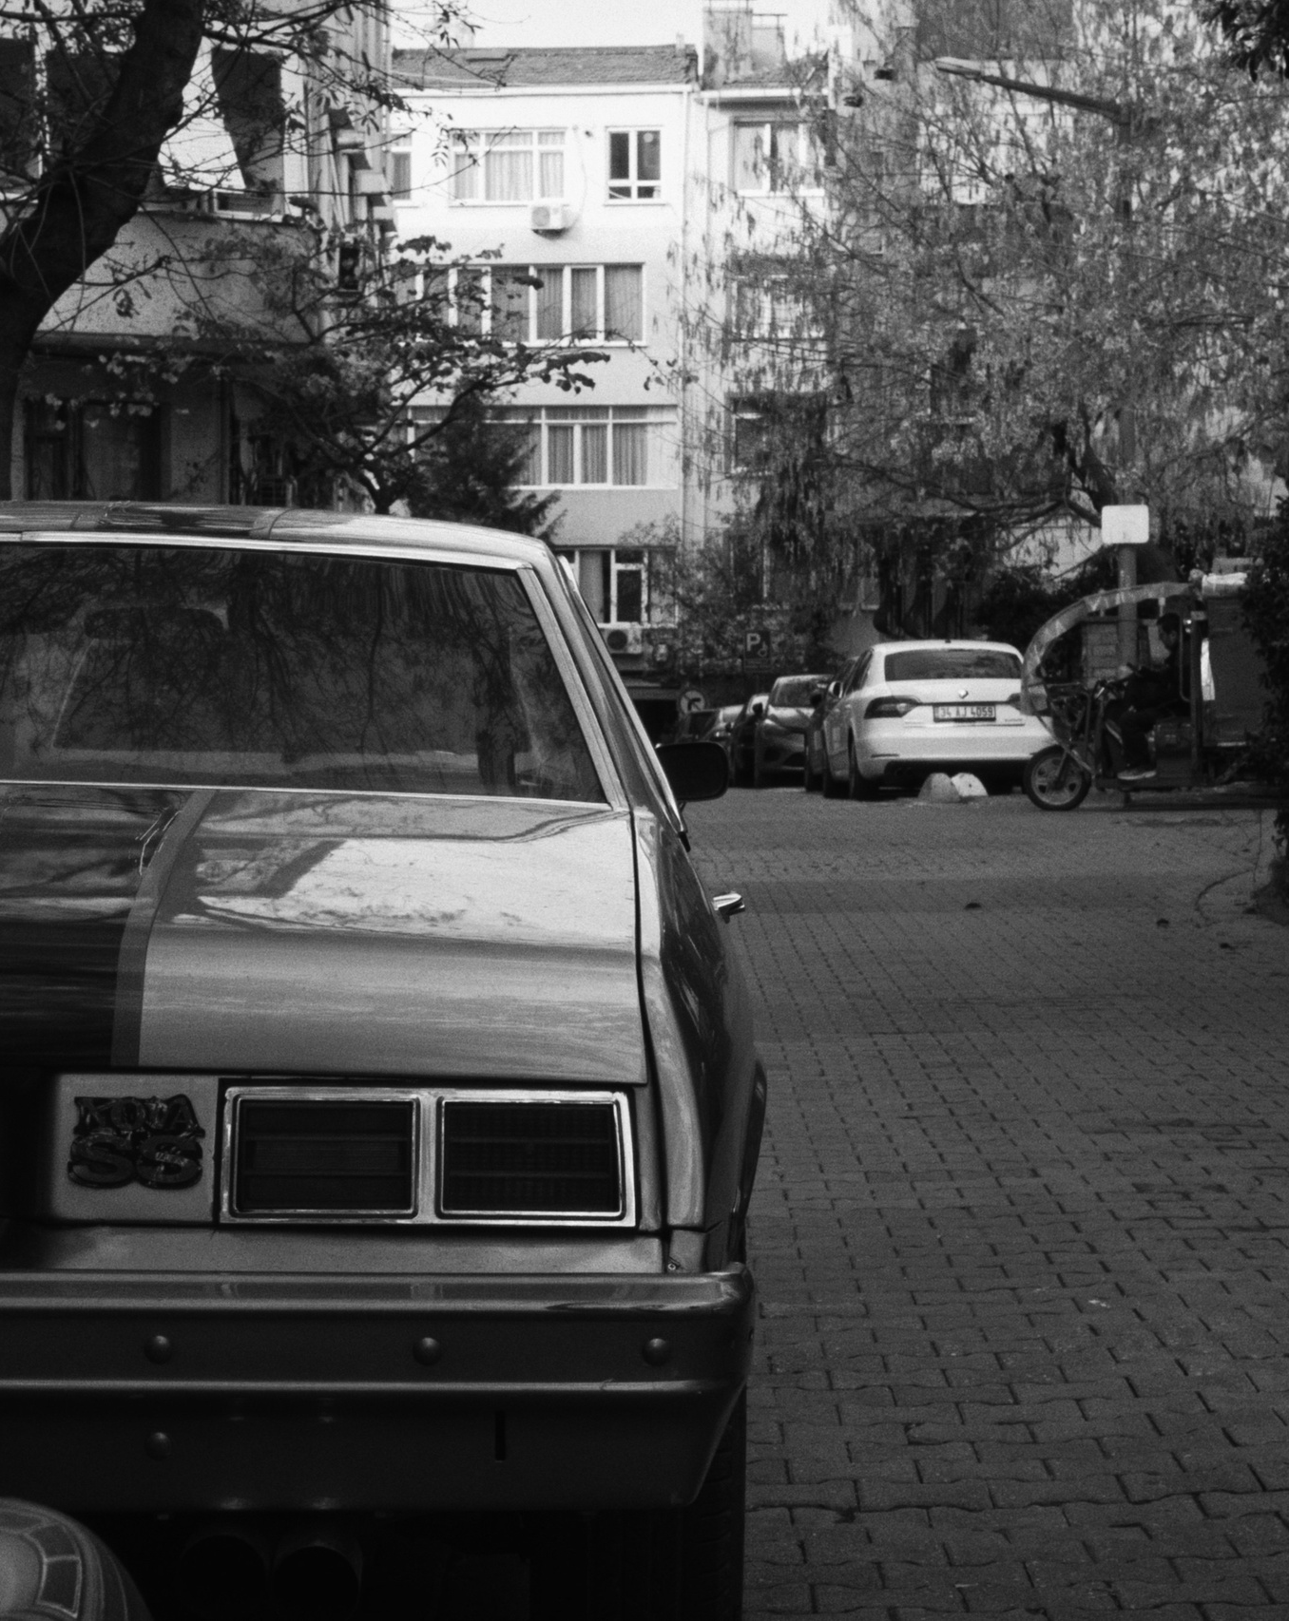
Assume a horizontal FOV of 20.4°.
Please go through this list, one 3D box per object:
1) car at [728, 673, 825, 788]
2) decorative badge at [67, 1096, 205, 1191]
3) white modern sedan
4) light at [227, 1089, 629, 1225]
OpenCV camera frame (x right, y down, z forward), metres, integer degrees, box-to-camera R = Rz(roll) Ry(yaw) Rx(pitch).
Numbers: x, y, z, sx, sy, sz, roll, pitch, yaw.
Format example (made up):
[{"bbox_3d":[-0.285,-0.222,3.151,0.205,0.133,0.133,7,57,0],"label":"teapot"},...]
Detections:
[{"bbox_3d":[2.200,-1.100,47.600,1.800,1.470,4.350,0,2,-3],"label":"car"},{"bbox_3d":[-0.473,0.309,3.330,0.128,0.090,0.013,1,-12,-1],"label":"decorative badge"},{"bbox_3d":[2.700,-0.860,33.000,1.840,1.465,4.750,0,2,-1],"label":"white modern sedan"},{"bbox_3d":[-0.201,0.325,3.355,0.375,0.130,0.060,1,-12,-2],"label":"light"}]

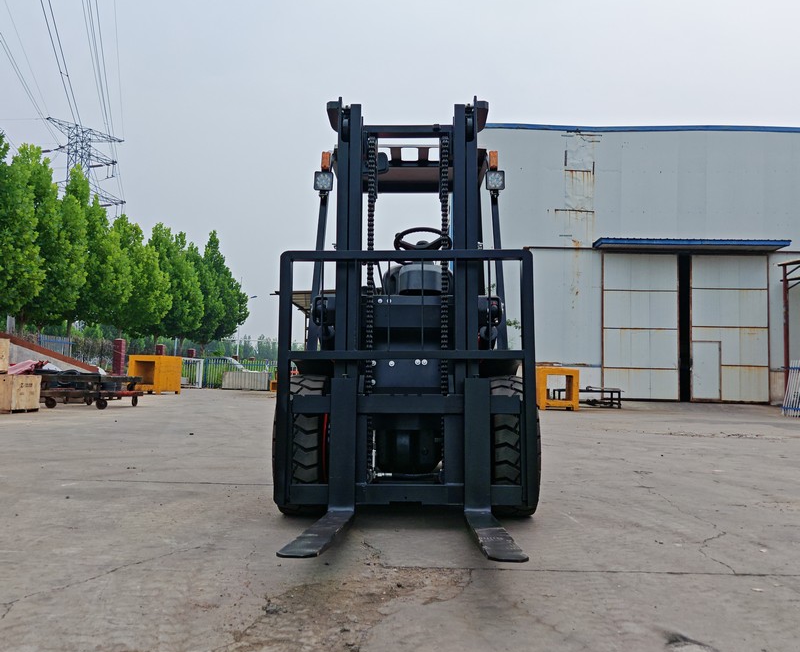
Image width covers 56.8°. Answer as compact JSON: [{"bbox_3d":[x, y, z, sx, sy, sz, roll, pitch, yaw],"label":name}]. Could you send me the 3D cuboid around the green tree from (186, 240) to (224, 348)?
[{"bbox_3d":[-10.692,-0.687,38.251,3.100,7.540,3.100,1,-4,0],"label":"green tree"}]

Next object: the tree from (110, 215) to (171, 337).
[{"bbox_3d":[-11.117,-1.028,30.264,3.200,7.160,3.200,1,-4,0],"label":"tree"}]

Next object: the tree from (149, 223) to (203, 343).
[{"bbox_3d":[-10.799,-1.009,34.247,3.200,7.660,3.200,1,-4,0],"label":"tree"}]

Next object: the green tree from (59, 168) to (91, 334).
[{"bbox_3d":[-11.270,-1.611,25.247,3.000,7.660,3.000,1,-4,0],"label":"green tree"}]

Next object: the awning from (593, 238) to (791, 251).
[{"bbox_3d":[9.480,-2.718,24.300,6.250,0.320,1.000,0,-4,5],"label":"awning"}]

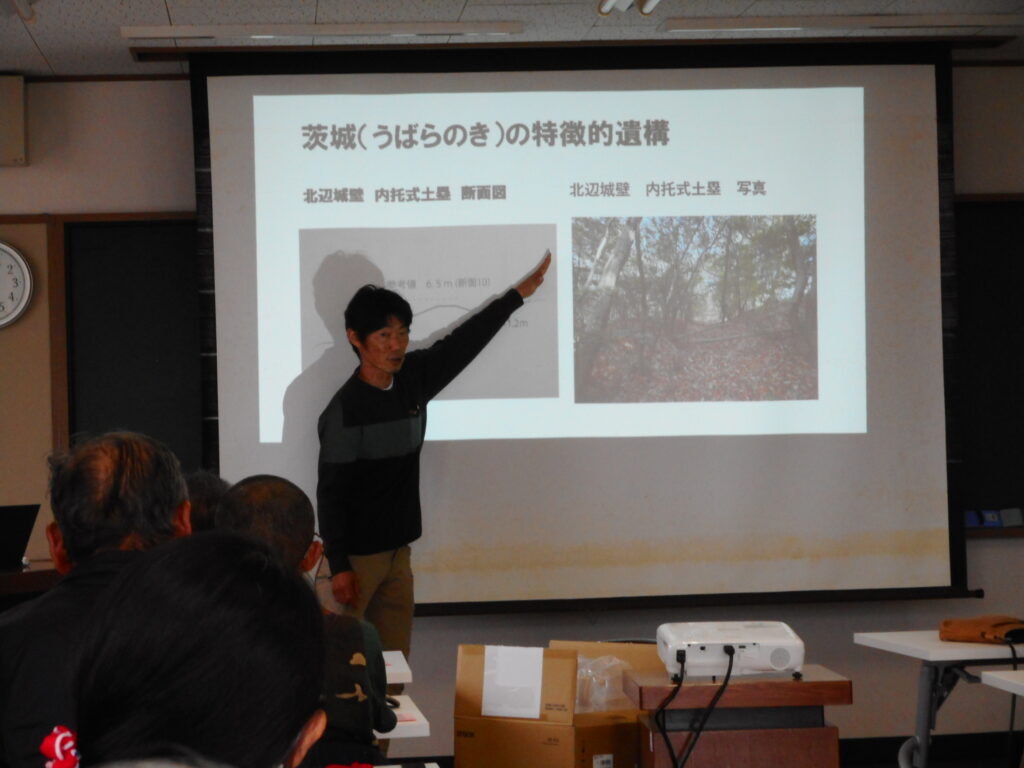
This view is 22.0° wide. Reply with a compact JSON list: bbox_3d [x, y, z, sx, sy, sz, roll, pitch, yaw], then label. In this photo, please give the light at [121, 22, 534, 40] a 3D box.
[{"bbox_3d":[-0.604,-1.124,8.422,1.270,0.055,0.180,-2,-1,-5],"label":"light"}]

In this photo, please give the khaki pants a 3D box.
[{"bbox_3d":[-0.447,0.899,8.500,0.360,0.930,0.260,-1,-1,-37],"label":"khaki pants"}]

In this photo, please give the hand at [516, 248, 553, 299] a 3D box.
[{"bbox_3d":[0.080,-0.370,8.930,0.065,0.188,0.090,36,0,0],"label":"hand"}]

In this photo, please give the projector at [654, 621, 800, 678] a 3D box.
[{"bbox_3d":[0.484,0.592,5.860,0.302,0.087,0.240,-1,5,-4],"label":"projector"}]

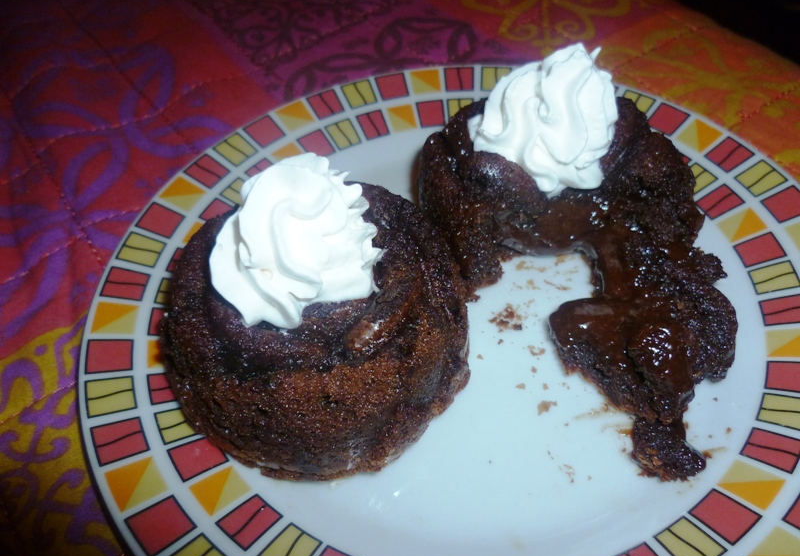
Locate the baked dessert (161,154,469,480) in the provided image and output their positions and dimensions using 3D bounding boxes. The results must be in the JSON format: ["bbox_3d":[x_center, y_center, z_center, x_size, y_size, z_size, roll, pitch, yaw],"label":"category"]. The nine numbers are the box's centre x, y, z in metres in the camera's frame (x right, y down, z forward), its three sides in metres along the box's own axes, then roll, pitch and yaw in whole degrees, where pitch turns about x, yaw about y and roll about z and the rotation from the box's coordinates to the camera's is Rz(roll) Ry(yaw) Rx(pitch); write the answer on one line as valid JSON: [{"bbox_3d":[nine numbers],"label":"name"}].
[{"bbox_3d":[-0.022,0.007,0.175,0.083,0.038,0.083,-3,49,3],"label":"baked dessert"}]

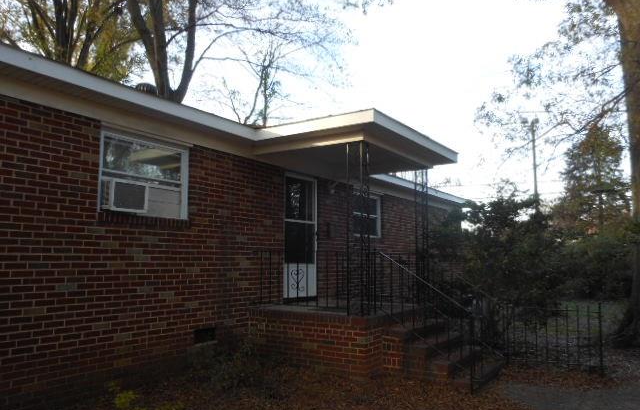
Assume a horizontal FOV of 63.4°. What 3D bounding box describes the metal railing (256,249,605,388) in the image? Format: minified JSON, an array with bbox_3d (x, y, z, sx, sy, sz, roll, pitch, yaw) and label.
[{"bbox_3d":[1.335,1.395,6.984,4.100,1.500,2.060,-3,-7,32],"label":"metal railing"}]

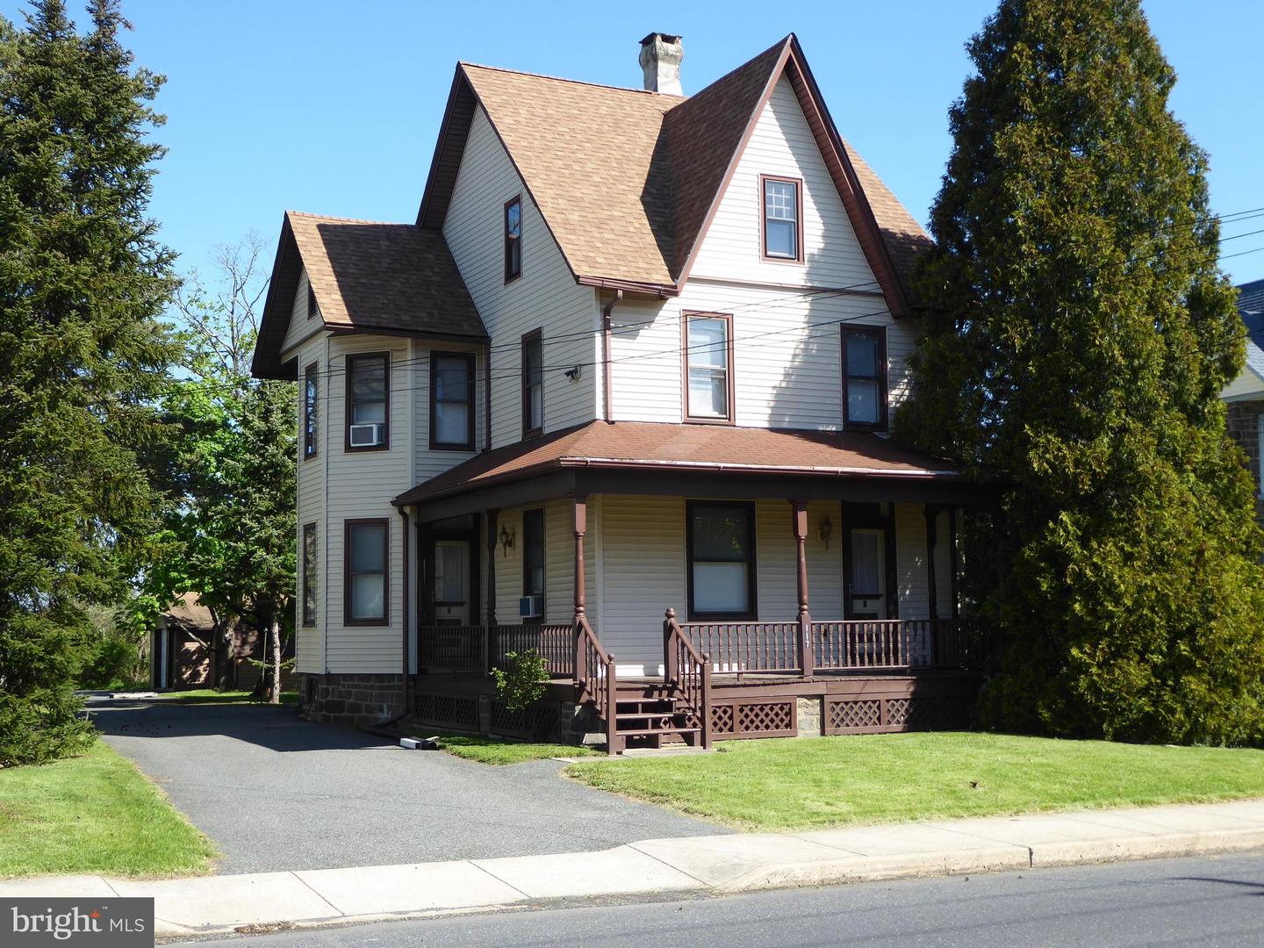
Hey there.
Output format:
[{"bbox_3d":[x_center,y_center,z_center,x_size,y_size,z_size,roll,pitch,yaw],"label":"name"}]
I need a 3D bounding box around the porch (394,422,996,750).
[{"bbox_3d":[1.187,1.537,24.606,7.450,4.360,7.450,2,-6,-26],"label":"porch"}]

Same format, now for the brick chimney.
[{"bbox_3d":[0.519,-7.135,29.809,0.510,1.200,0.700,2,-6,-26],"label":"brick chimney"}]

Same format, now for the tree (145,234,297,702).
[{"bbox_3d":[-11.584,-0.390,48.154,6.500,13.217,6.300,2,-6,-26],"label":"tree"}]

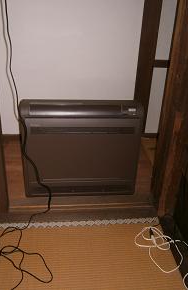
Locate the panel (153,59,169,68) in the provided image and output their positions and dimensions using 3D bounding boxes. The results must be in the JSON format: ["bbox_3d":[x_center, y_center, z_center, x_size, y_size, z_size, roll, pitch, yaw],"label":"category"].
[{"bbox_3d":[0.575,-0.692,2.479,0.150,0.063,0.030,0,25,-7],"label":"panel"}]

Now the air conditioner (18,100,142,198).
[{"bbox_3d":[-0.080,0.015,1.827,0.700,0.590,0.200,0,25,-7],"label":"air conditioner"}]

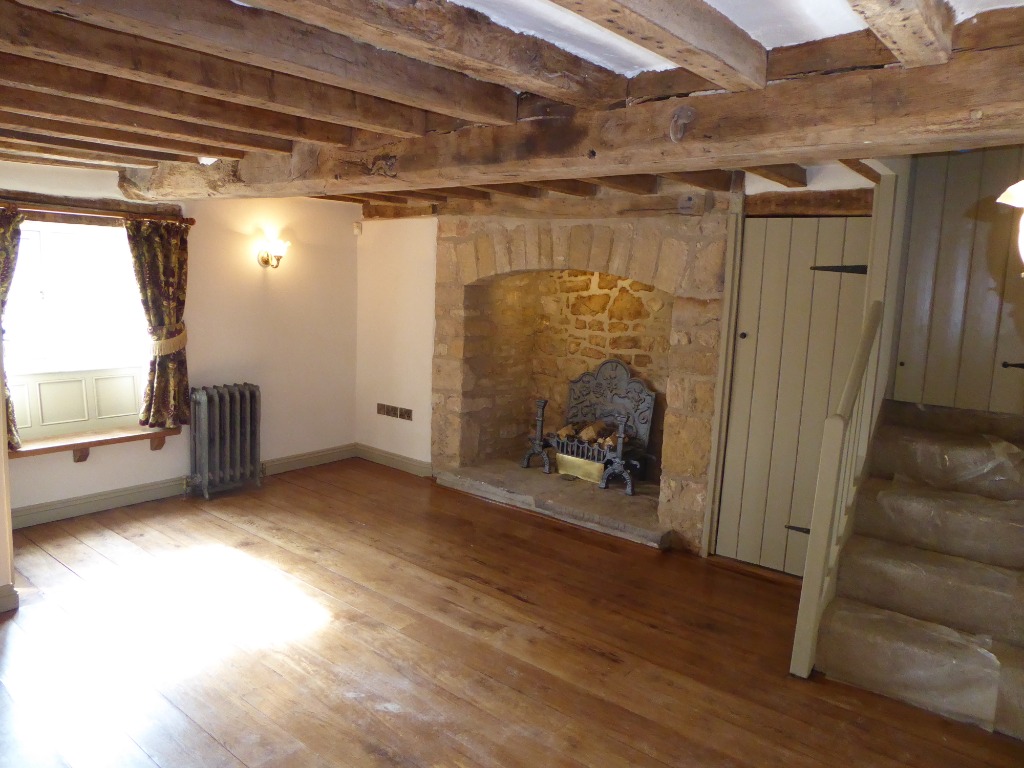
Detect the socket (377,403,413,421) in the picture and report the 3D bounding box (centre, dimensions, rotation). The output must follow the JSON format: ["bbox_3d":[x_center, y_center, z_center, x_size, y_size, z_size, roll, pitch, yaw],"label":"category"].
[{"bbox_3d":[-0.903,0.217,5.652,0.396,0.086,0.014,9,11,38],"label":"socket"}]

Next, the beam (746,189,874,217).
[{"bbox_3d":[1.468,-0.893,3.660,0.643,0.118,0.122,9,11,38],"label":"beam"}]

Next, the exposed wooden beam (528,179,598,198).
[{"bbox_3d":[0.008,-1.075,3.813,0.089,0.089,1.454,9,11,38],"label":"exposed wooden beam"}]

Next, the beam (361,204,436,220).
[{"bbox_3d":[-0.815,-1.281,5.468,0.796,0.102,0.107,9,11,38],"label":"beam"}]

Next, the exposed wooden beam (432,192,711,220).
[{"bbox_3d":[0.293,-1.077,4.568,2.012,0.138,0.161,9,11,38],"label":"exposed wooden beam"}]

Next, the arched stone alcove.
[{"bbox_3d":[0.495,-0.130,4.934,2.150,1.874,0.819,9,11,38],"label":"arched stone alcove"}]

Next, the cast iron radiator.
[{"bbox_3d":[-1.918,0.370,4.946,0.188,0.704,0.428,9,11,38],"label":"cast iron radiator"}]

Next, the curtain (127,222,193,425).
[{"bbox_3d":[-2.169,-0.358,4.578,0.107,1.279,0.375,9,11,38],"label":"curtain"}]

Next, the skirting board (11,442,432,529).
[{"bbox_3d":[-1.701,0.700,4.799,0.864,0.112,2.425,9,11,38],"label":"skirting board"}]

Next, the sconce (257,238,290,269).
[{"bbox_3d":[-1.631,-0.887,5.082,0.230,0.199,0.153,9,11,38],"label":"sconce"}]

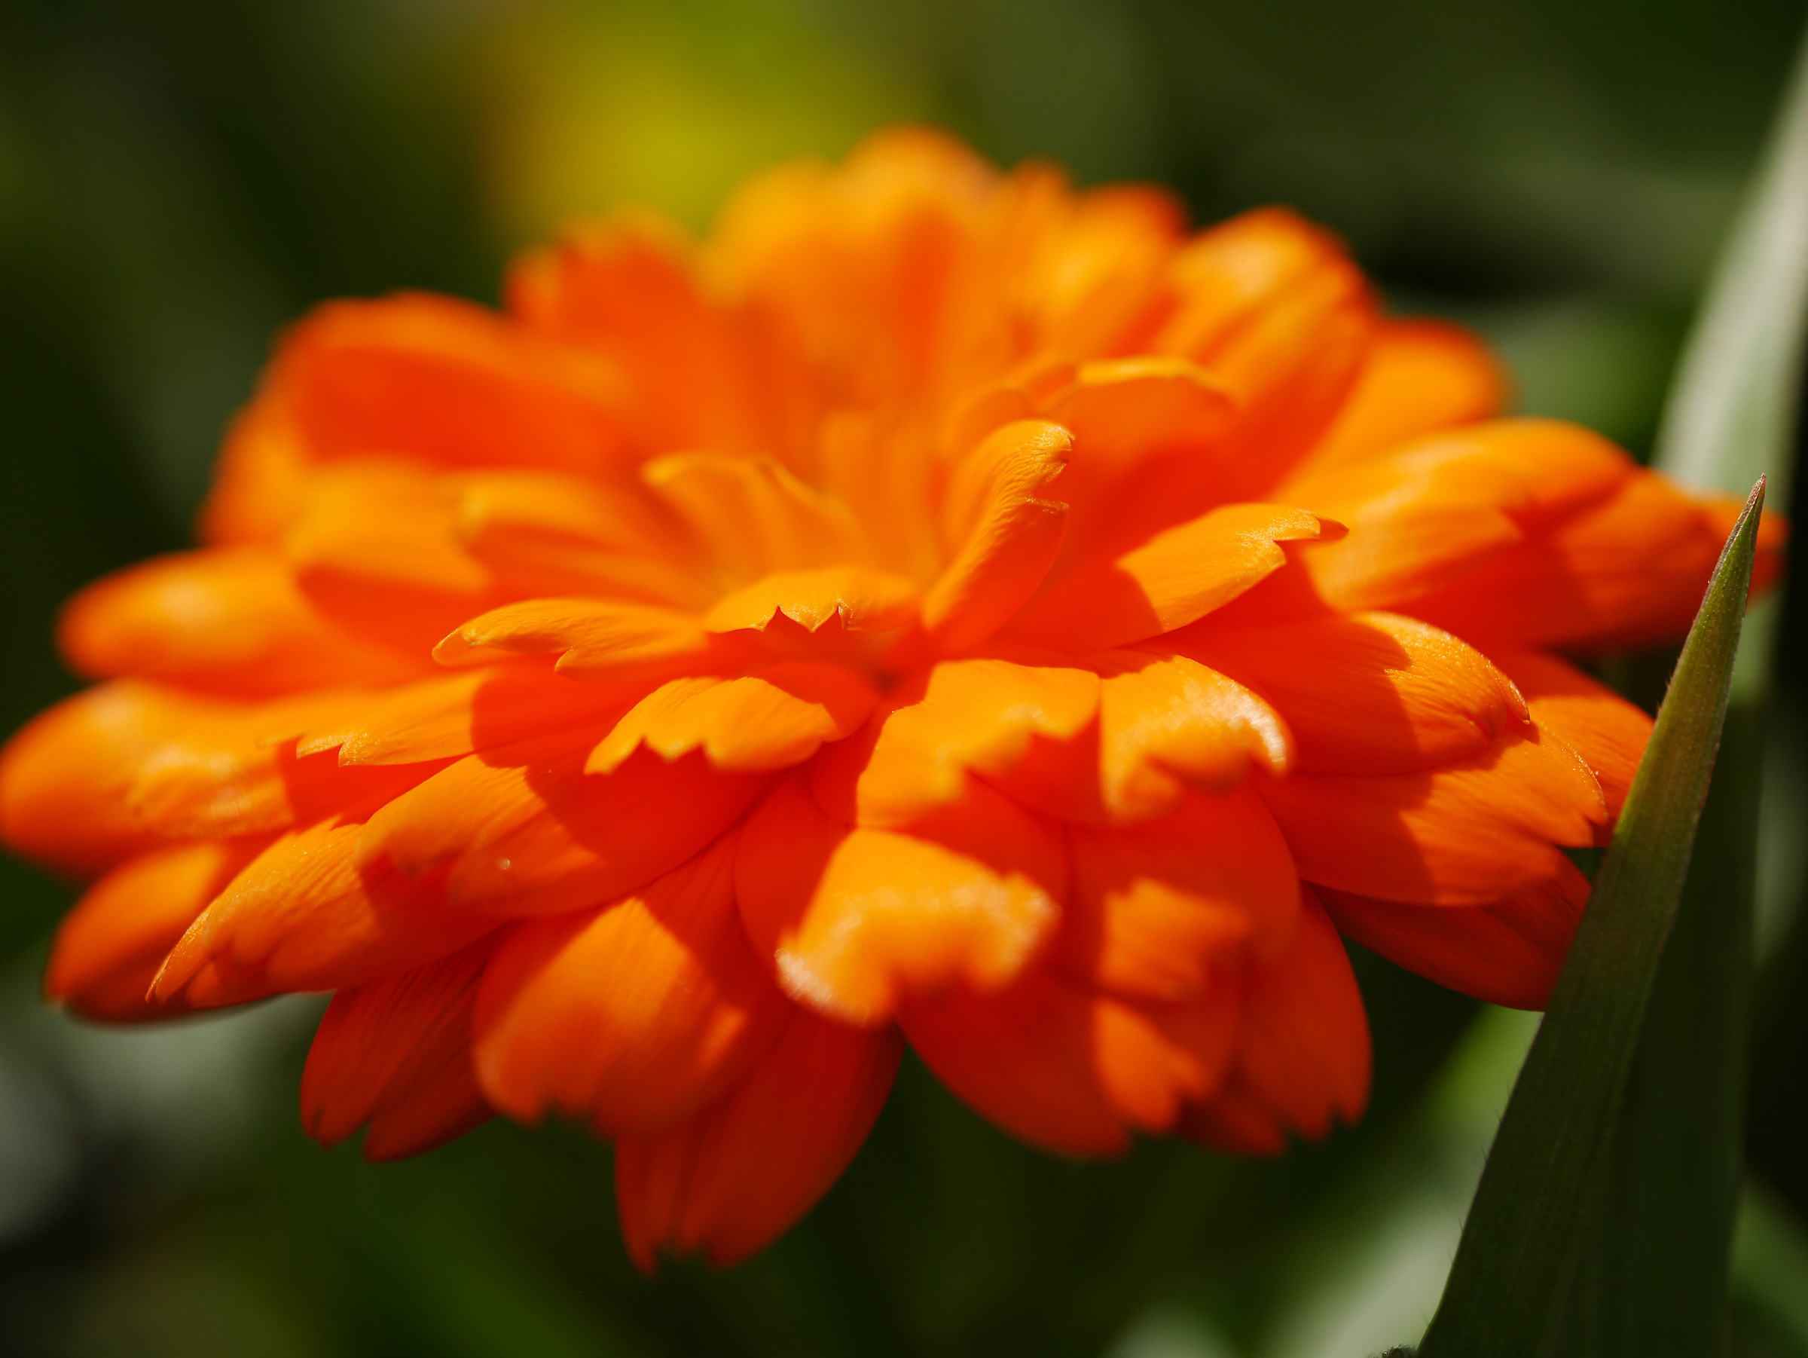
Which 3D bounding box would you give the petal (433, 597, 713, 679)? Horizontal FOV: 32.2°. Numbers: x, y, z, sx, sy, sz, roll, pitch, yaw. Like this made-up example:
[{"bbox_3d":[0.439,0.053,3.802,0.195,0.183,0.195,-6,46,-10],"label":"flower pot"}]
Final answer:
[{"bbox_3d":[-0.012,-0.001,0.113,0.010,0.003,0.005,1,28,-15],"label":"petal"}]

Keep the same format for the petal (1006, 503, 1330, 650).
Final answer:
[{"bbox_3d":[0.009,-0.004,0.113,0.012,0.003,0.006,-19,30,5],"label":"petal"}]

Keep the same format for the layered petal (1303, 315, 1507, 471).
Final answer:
[{"bbox_3d":[0.020,-0.012,0.127,0.009,0.003,0.007,-24,35,-23],"label":"layered petal"}]

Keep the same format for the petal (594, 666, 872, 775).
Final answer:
[{"bbox_3d":[-0.006,0.001,0.109,0.010,0.003,0.007,-17,32,-33],"label":"petal"}]

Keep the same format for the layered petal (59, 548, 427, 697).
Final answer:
[{"bbox_3d":[-0.025,-0.002,0.119,0.014,0.003,0.009,4,31,12],"label":"layered petal"}]

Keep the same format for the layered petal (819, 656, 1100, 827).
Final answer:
[{"bbox_3d":[0.002,0.002,0.107,0.009,0.003,0.009,-11,24,-11],"label":"layered petal"}]

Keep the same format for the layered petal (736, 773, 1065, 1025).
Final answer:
[{"bbox_3d":[0.000,0.007,0.102,0.010,0.003,0.011,-9,36,-8],"label":"layered petal"}]

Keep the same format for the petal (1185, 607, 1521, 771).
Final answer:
[{"bbox_3d":[0.016,0.000,0.111,0.012,0.003,0.008,7,31,2],"label":"petal"}]

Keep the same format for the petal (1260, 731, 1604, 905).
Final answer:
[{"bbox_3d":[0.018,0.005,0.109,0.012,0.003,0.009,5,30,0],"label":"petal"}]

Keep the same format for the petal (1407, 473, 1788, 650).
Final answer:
[{"bbox_3d":[0.026,-0.004,0.117,0.014,0.003,0.009,-11,31,-12],"label":"petal"}]

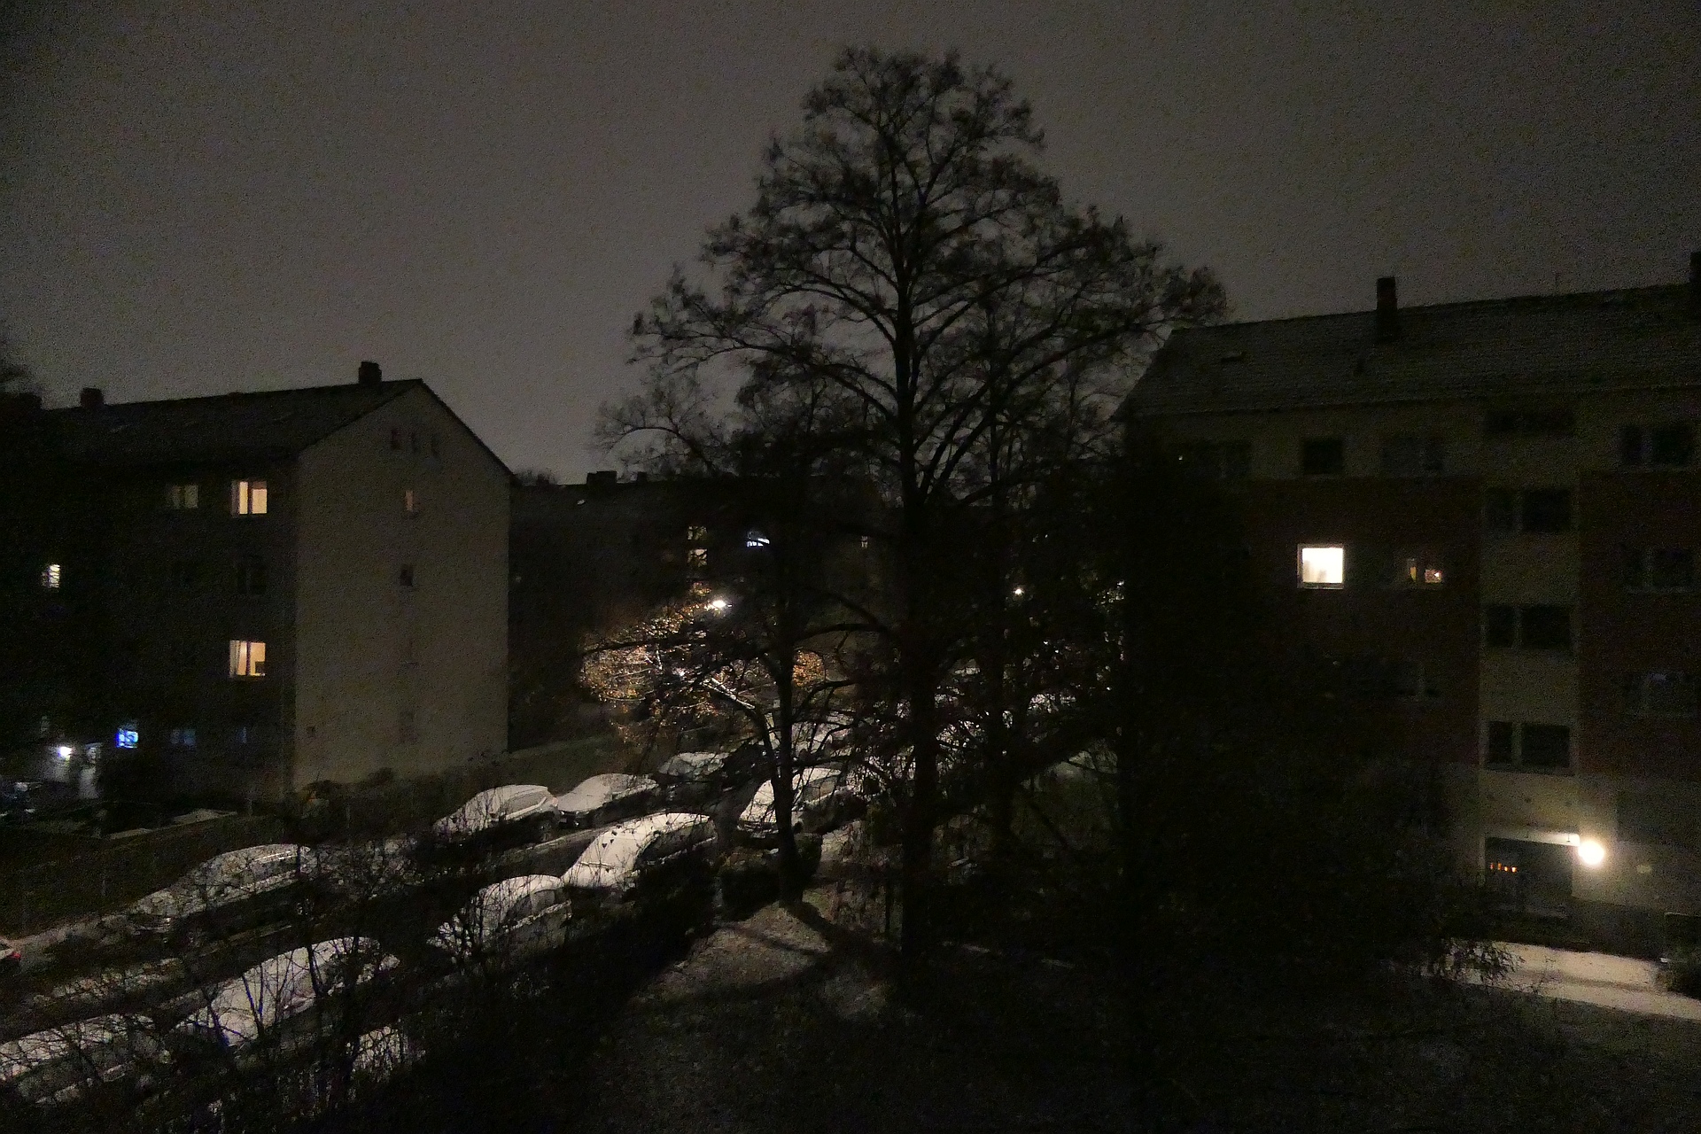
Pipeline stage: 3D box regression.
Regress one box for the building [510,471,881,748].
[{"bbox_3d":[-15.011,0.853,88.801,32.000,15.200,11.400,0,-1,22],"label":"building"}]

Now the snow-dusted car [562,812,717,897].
[{"bbox_3d":[-5.350,7.420,28.400,1.800,1.500,4.450,0,-1,24],"label":"snow-dusted car"}]

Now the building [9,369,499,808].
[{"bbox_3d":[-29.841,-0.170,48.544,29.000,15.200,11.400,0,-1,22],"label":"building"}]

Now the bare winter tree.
[{"bbox_3d":[1.546,-1.390,24.200,12.800,19.500,12.500,0,-1,22],"label":"bare winter tree"}]

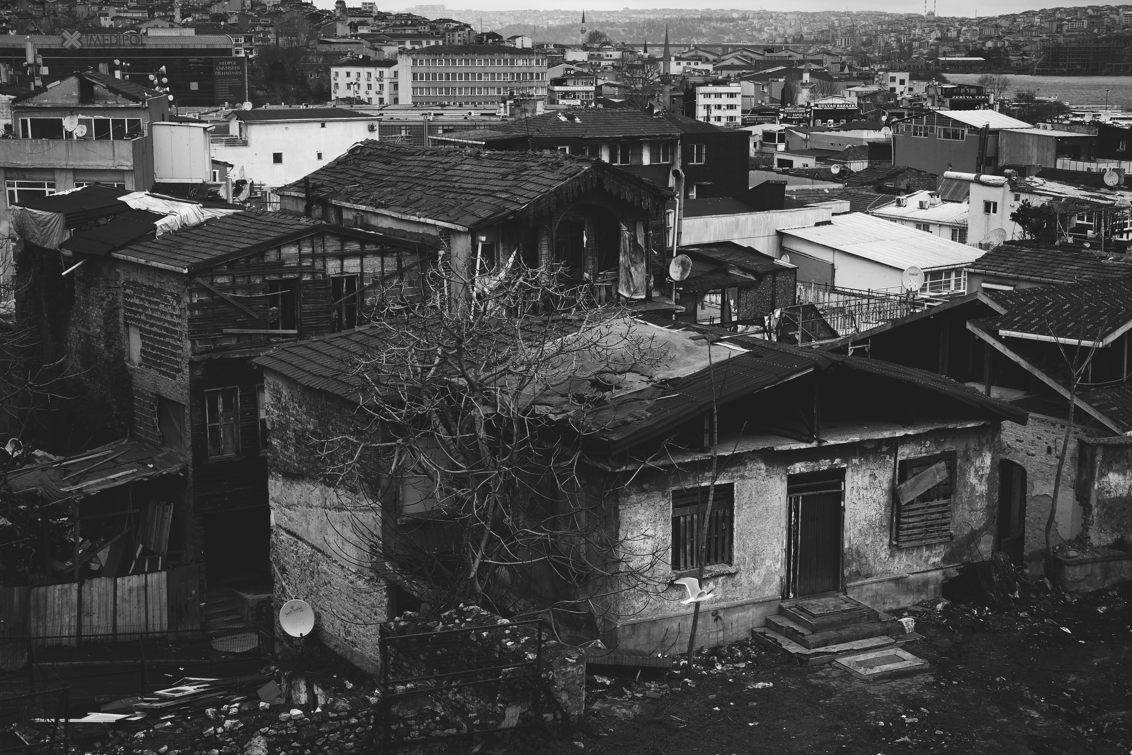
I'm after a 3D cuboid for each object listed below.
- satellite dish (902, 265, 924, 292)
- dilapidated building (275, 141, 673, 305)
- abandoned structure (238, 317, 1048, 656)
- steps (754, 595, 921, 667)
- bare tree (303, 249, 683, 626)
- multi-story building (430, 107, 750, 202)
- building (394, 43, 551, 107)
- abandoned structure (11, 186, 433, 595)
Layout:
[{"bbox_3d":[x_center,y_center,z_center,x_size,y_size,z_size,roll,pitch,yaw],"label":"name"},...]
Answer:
[{"bbox_3d":[11.234,-3.193,54.000,0.760,0.840,0.380,1,12,5],"label":"satellite dish"},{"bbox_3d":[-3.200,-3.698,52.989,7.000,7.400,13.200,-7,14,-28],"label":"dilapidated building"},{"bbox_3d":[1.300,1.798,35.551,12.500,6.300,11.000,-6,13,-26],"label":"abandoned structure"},{"bbox_3d":[5.144,4.709,31.619,2.650,0.650,1.800,-6,13,-24],"label":"steps"},{"bbox_3d":[-1.383,1.133,31.200,6.400,6.700,5.600,0,12,0],"label":"bare tree"},{"bbox_3d":[2.000,-15.034,124.597,21.000,10.000,11.500,-5,13,-21],"label":"multi-story building"},{"bbox_3d":[-22.800,-68.847,391.235,34.000,18.000,14.000,-1,12,-7],"label":"building"},{"bbox_3d":[-10.100,-0.604,48.535,7.400,9.600,12.400,-7,14,-31],"label":"abandoned structure"}]

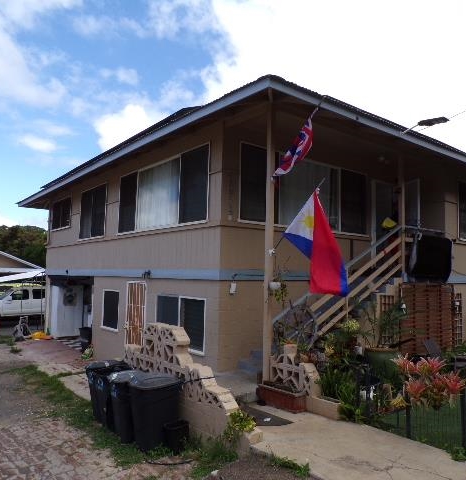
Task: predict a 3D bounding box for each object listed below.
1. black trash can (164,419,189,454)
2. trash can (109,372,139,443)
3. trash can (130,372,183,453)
[{"bbox_3d":[-0.756,2.673,5.989,0.330,0.390,0.330,1,-5,0],"label":"black trash can"},{"bbox_3d":[-1.495,2.433,6.693,0.780,1.010,0.600,5,-6,-37],"label":"trash can"},{"bbox_3d":[-1.151,2.405,6.250,0.790,1.010,0.610,5,-6,-37],"label":"trash can"}]

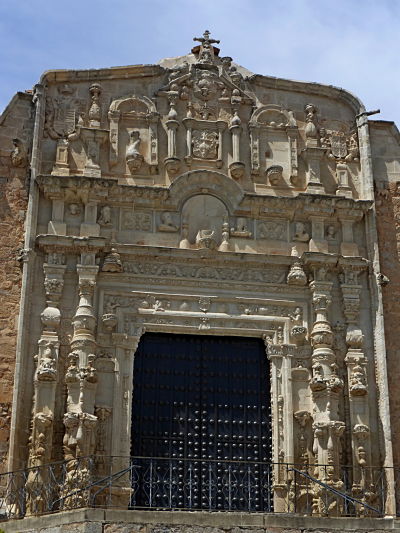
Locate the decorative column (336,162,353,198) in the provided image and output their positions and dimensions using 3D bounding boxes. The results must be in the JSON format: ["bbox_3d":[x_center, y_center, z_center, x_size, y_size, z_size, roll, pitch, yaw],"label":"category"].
[{"bbox_3d":[3.605,-2.102,26.916,0.330,0.897,0.350,4,-25,-8],"label":"decorative column"}]

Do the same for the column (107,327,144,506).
[{"bbox_3d":[-1.598,3.359,23.058,0.540,4.050,0.420,4,-25,-8],"label":"column"}]

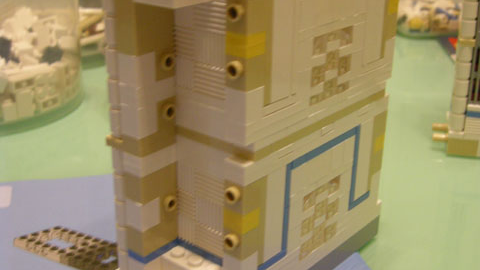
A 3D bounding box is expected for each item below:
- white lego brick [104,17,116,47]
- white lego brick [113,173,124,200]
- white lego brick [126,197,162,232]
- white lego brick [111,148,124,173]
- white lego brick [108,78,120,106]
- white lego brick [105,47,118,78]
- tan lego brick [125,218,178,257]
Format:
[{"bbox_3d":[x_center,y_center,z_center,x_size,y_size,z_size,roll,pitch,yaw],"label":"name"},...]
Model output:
[{"bbox_3d":[-0.037,-0.032,0.202,0.008,0.010,0.008,18,27,36],"label":"white lego brick"},{"bbox_3d":[-0.038,0.016,0.221,0.008,0.010,0.008,18,27,36],"label":"white lego brick"},{"bbox_3d":[-0.032,0.024,0.219,0.008,0.010,0.008,18,27,36],"label":"white lego brick"},{"bbox_3d":[-0.038,0.007,0.217,0.008,0.010,0.008,18,27,36],"label":"white lego brick"},{"bbox_3d":[-0.037,-0.014,0.209,0.008,0.010,0.008,18,27,36],"label":"white lego brick"},{"bbox_3d":[-0.037,-0.023,0.205,0.008,0.010,0.008,18,27,36],"label":"white lego brick"},{"bbox_3d":[-0.029,0.032,0.225,0.008,0.010,0.016,18,27,36],"label":"tan lego brick"}]

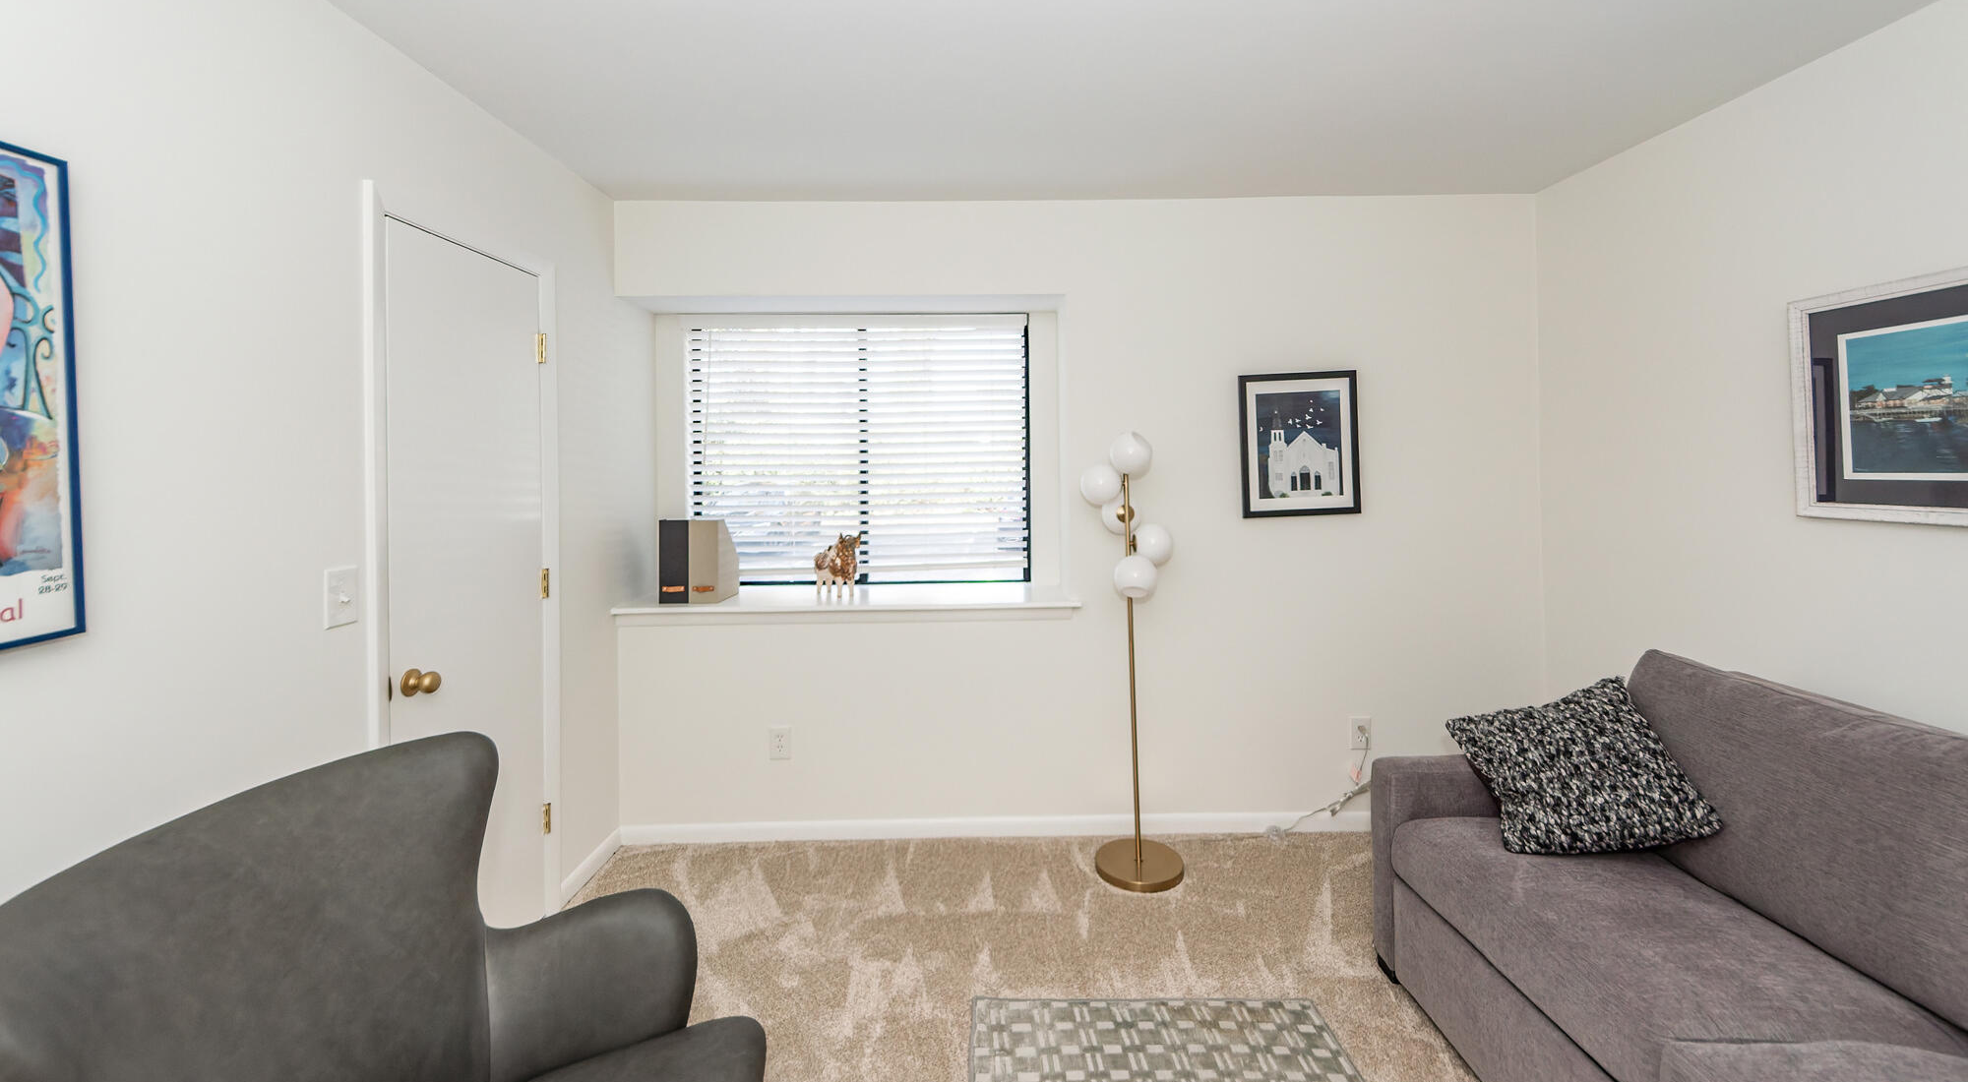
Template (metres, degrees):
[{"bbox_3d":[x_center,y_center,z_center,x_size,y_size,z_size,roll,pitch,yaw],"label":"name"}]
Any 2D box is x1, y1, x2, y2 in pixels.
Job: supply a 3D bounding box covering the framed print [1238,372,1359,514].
[{"bbox_3d":[1.239,-0.377,2.575,0.463,0.559,0.029,-2,2,0],"label":"framed print"}]

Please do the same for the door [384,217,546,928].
[{"bbox_3d":[-1.437,0.234,1.843,0.046,2.091,0.556,-1,2,0],"label":"door"}]

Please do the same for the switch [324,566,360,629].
[{"bbox_3d":[-1.413,0.124,1.452,0.017,0.128,0.077,-1,2,0],"label":"switch"}]

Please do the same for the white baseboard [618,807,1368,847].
[{"bbox_3d":[0.295,1.122,2.568,3.420,0.086,0.017,-1,2,0],"label":"white baseboard"}]

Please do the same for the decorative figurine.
[{"bbox_3d":[-0.620,0.094,2.738,0.103,0.258,0.191,-3,3,-43],"label":"decorative figurine"}]

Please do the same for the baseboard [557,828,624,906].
[{"bbox_3d":[-1.407,1.168,2.378,0.015,0.085,0.366,-1,2,0],"label":"baseboard"}]

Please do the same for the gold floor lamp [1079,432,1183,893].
[{"bbox_3d":[0.526,0.405,2.365,0.330,1.566,0.330,-1,2,0],"label":"gold floor lamp"}]

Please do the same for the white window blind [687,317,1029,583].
[{"bbox_3d":[-0.553,-0.403,2.900,1.509,1.174,0.062,-1,2,0],"label":"white window blind"}]

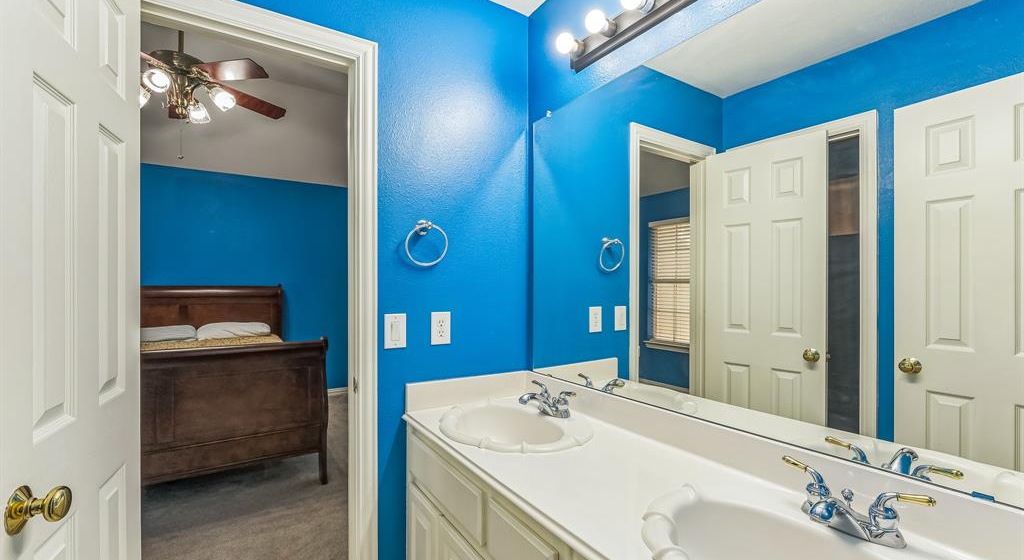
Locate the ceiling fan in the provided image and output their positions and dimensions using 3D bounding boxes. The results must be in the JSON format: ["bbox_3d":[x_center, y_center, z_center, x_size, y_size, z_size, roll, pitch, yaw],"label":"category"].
[{"bbox_3d":[-2.120,-1.310,2.715,1.300,0.660,1.300,0,0,-33],"label":"ceiling fan"}]

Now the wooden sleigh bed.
[{"bbox_3d":[-2.433,0.668,3.100,1.610,1.220,2.240,0,0,-34],"label":"wooden sleigh bed"}]

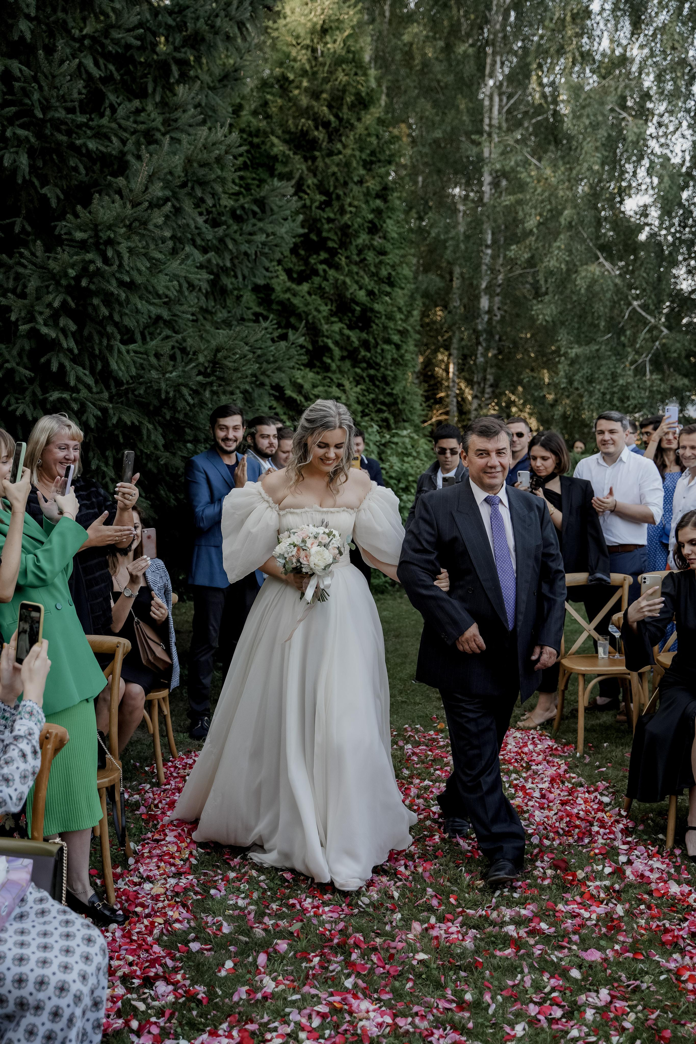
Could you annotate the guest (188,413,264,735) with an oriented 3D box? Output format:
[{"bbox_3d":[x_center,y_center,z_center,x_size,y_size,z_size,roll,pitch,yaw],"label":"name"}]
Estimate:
[{"bbox_3d":[-0.660,0.278,5.630,0.480,1.800,0.380,-3,6,-31],"label":"guest"}]

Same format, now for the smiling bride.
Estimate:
[{"bbox_3d":[-0.181,0.410,4.229,1.113,1.783,0.906,-1,4,-6],"label":"smiling bride"}]

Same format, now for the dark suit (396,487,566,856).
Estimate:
[{"bbox_3d":[0.520,0.540,4.072,0.650,1.468,0.492,-2,4,-10],"label":"dark suit"}]

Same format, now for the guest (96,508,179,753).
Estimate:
[{"bbox_3d":[-0.991,0.579,4.935,0.460,1.330,0.700,0,5,-5],"label":"guest"}]

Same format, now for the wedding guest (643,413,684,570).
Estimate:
[{"bbox_3d":[2.113,0.175,6.896,0.480,1.770,0.450,2,6,17],"label":"wedding guest"}]

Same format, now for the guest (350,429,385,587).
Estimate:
[{"bbox_3d":[0.069,0.107,8.045,0.520,1.690,0.400,0,5,3],"label":"guest"}]

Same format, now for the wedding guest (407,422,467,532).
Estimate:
[{"bbox_3d":[0.678,0.221,6.933,0.542,1.724,0.414,0,4,5],"label":"wedding guest"}]

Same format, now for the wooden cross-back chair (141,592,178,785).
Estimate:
[{"bbox_3d":[-1.088,0.806,5.156,0.478,0.877,0.502,-1,4,-3],"label":"wooden cross-back chair"}]

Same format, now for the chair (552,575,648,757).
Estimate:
[{"bbox_3d":[1.362,0.739,5.579,0.478,0.877,0.502,-1,4,-2],"label":"chair"}]

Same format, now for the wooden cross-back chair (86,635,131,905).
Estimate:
[{"bbox_3d":[-1.045,0.905,3.854,0.478,0.877,0.502,-1,4,-8],"label":"wooden cross-back chair"}]

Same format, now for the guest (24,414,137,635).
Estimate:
[{"bbox_3d":[-1.131,0.424,4.358,0.500,1.745,0.500,-5,7,-43],"label":"guest"}]

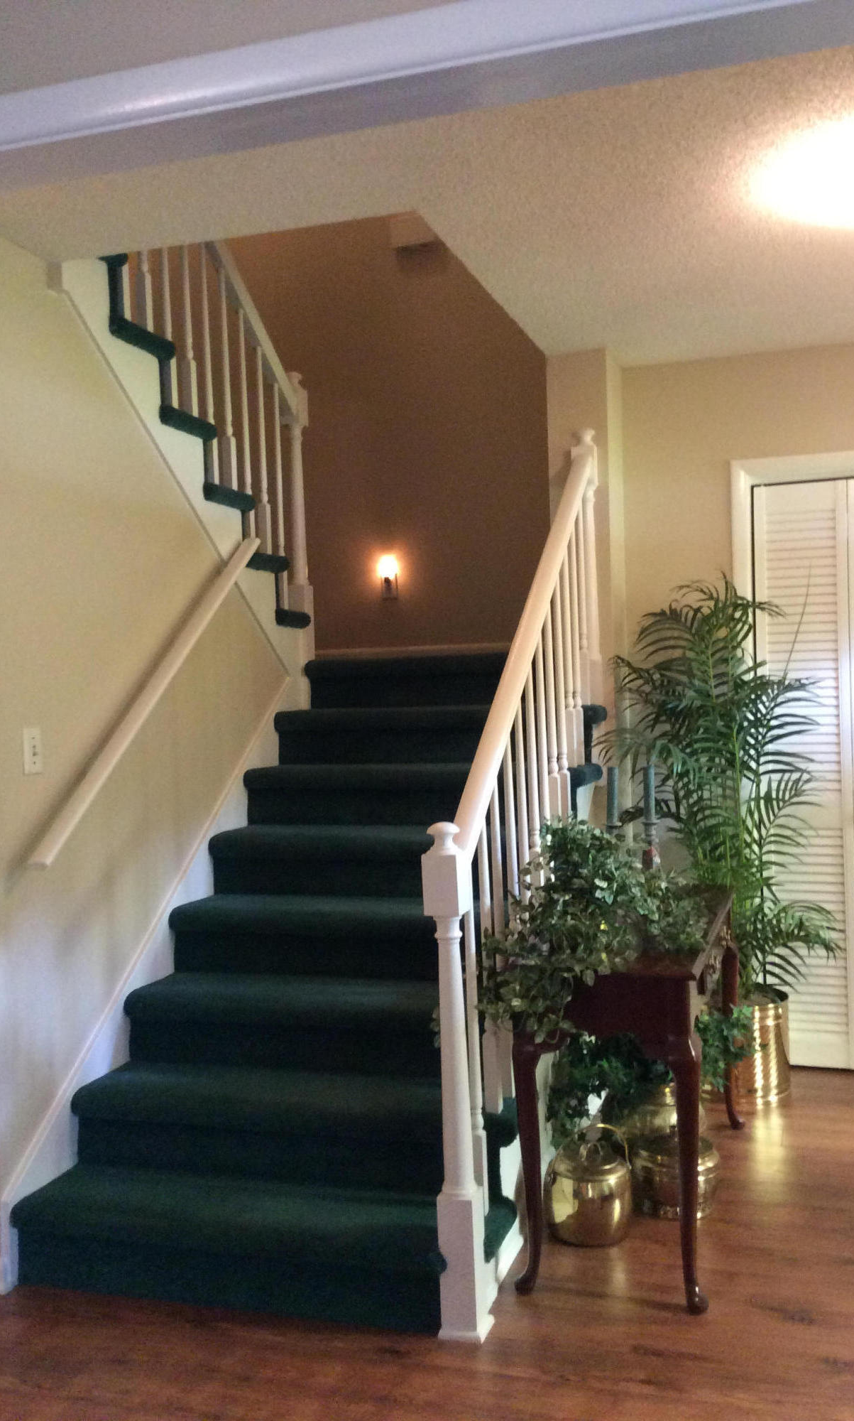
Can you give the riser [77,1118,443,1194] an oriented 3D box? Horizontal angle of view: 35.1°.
[{"bbox_3d":[-0.349,1.054,3.218,1.080,0.127,0.030,-1,1,17],"label":"riser"}]

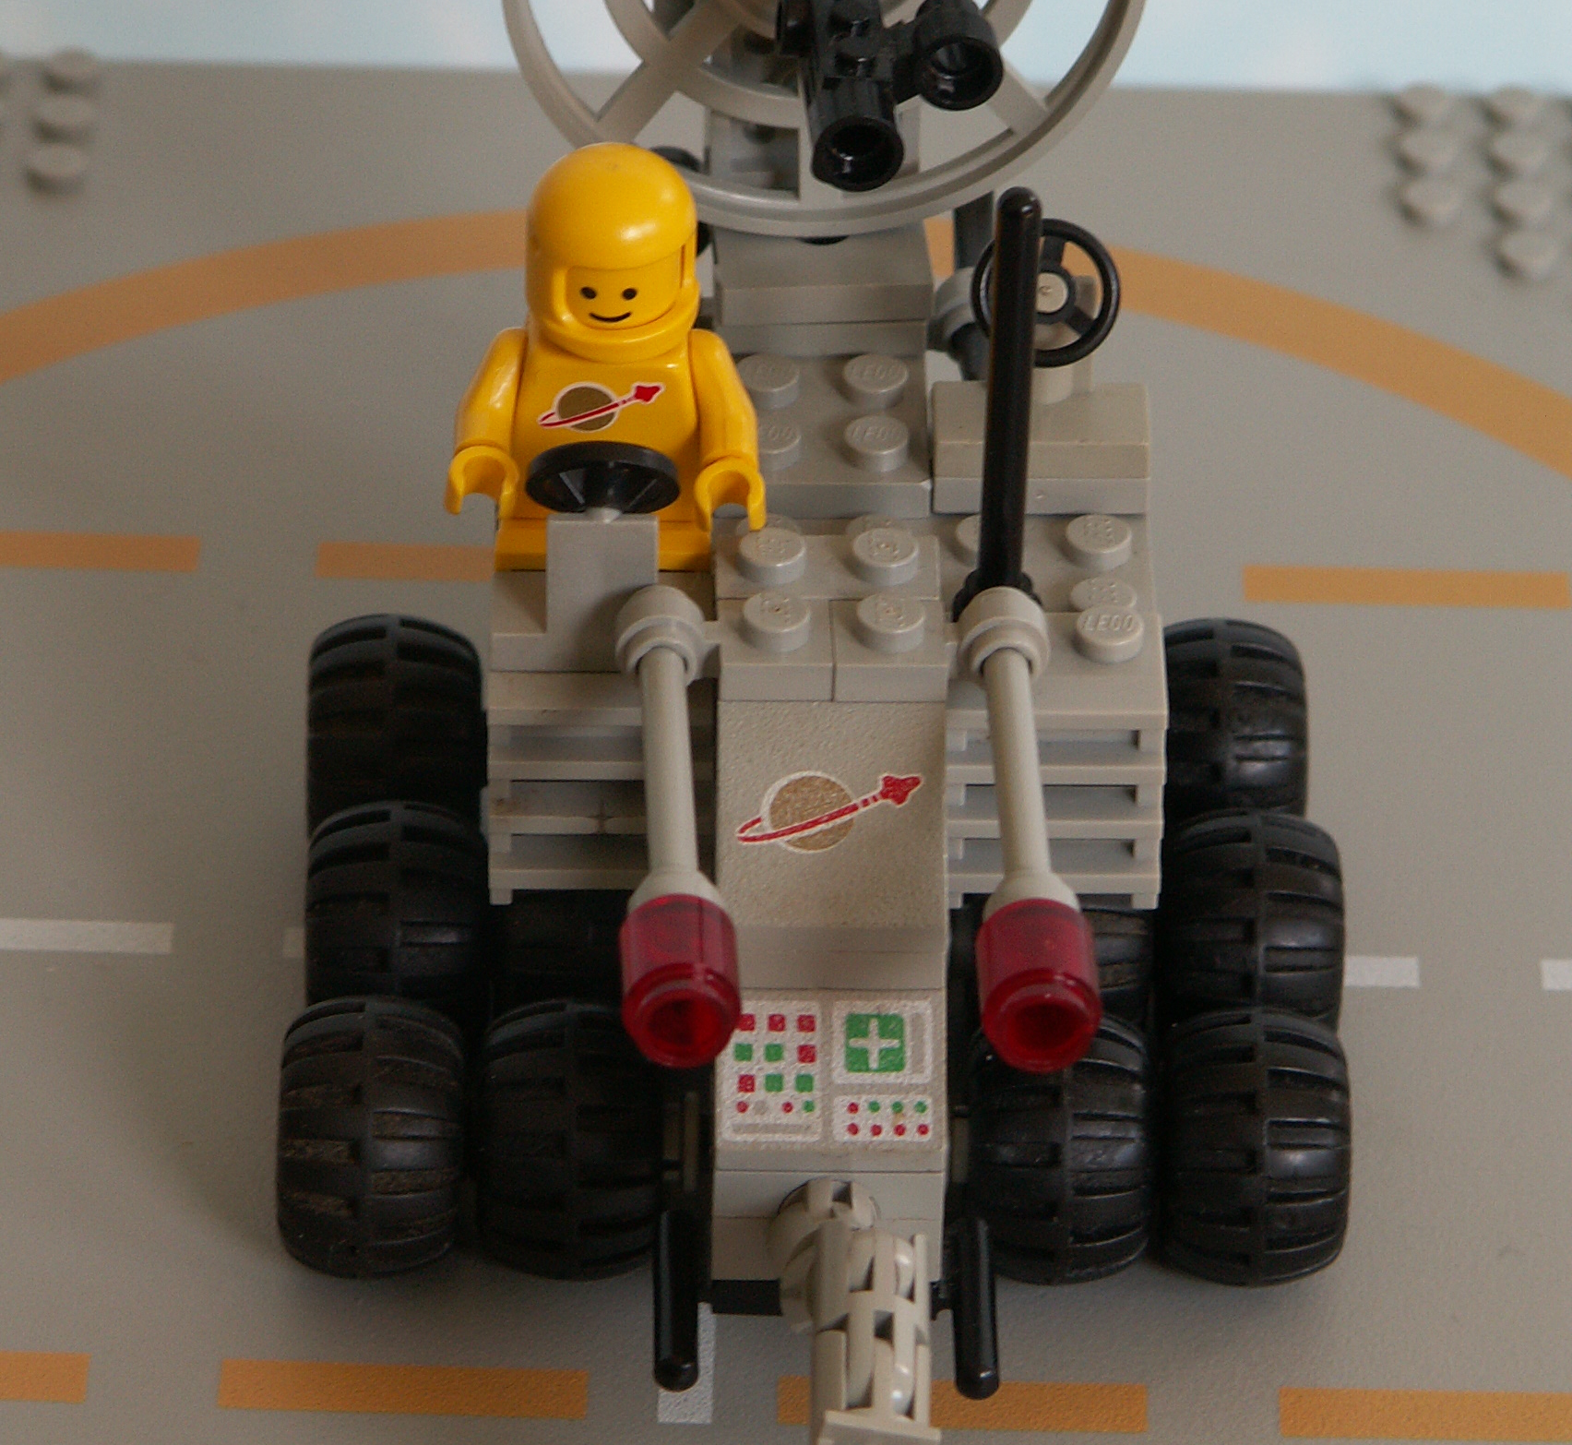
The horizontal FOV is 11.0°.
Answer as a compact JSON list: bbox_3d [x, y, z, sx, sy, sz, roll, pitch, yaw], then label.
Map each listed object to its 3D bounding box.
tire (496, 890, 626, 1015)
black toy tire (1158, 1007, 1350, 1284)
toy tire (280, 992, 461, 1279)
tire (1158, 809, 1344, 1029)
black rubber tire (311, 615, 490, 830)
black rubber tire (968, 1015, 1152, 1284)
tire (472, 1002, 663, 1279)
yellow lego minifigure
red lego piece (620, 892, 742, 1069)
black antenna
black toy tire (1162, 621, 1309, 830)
[{"bbox_3d":[-0.015,0.016,0.609,0.013,0.021,0.021,0,35,-1],"label":"tire"},{"bbox_3d":[0.034,0.031,0.591,0.013,0.020,0.020,0,36,-1],"label":"black toy tire"},{"bbox_3d":[-0.030,0.030,0.589,0.013,0.021,0.021,0,35,-1],"label":"toy tire"},{"bbox_3d":[0.035,0.016,0.610,0.013,0.020,0.020,0,36,-1],"label":"tire"},{"bbox_3d":[-0.030,0.002,0.629,0.013,0.021,0.021,0,35,-1],"label":"black rubber tire"},{"bbox_3d":[0.020,0.031,0.590,0.013,0.020,0.020,0,36,-1],"label":"black rubber tire"},{"bbox_3d":[-0.016,0.030,0.590,0.013,0.020,0.020,0,36,-1],"label":"tire"},{"bbox_3d":[-0.013,-0.024,0.585,0.023,0.034,0.018,0,23,-1],"label":"yellow lego minifigure"},{"bbox_3d":[-0.007,0.017,0.543,0.008,0.008,0.010,-1,36,-3],"label":"red lego piece"},{"bbox_3d":[0.016,-0.022,0.578,0.007,0.036,0.007,1,35,-2],"label":"black antenna"},{"bbox_3d":[0.034,0.002,0.630,0.013,0.020,0.020,0,36,-1],"label":"black toy tire"}]

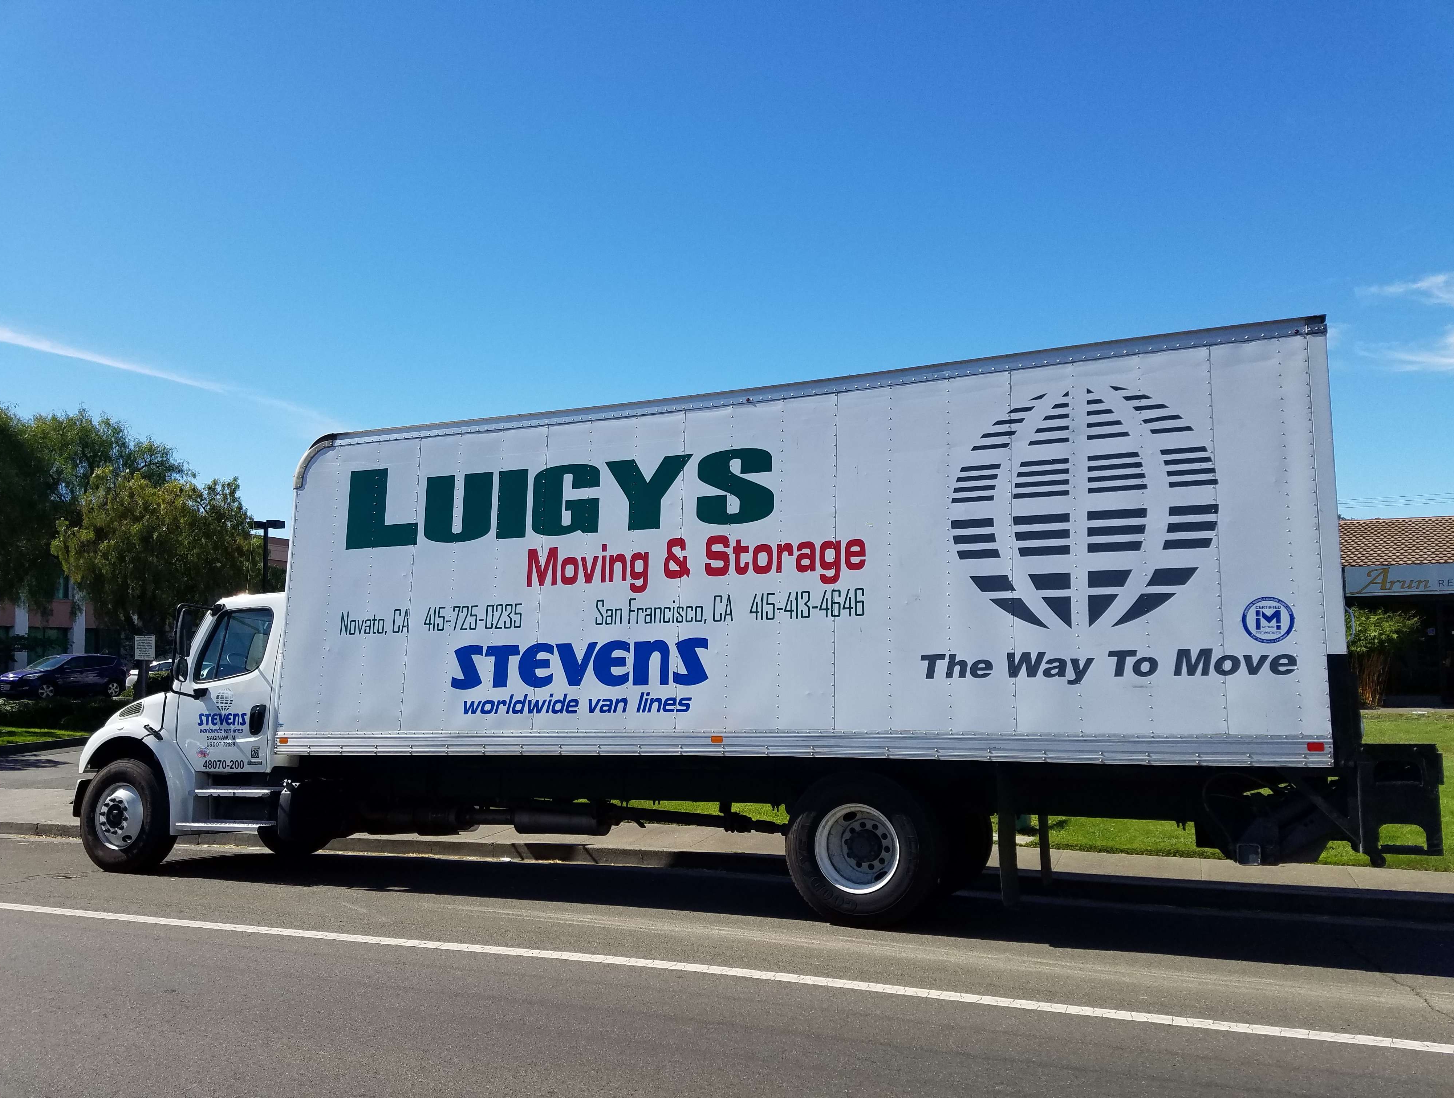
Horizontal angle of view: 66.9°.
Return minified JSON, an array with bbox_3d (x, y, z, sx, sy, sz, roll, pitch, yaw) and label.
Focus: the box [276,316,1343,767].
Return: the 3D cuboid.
[{"bbox_3d":[0.382,0.379,9.237,8.040,2.740,2.570,-3,-12,22],"label":"box"}]

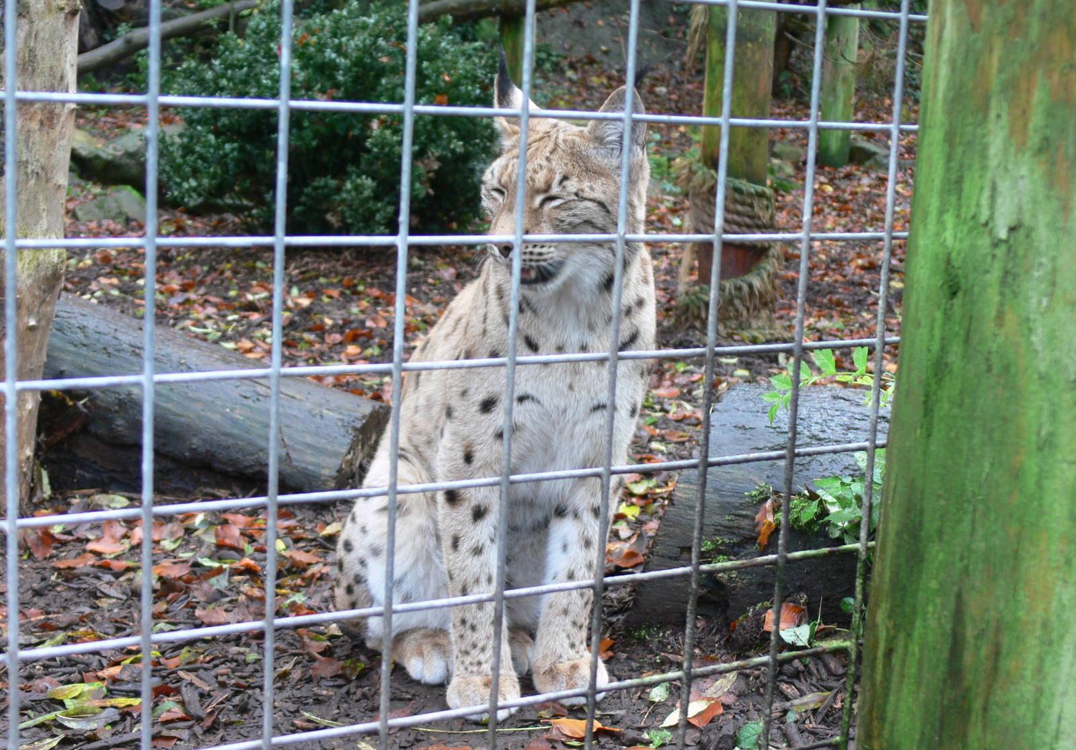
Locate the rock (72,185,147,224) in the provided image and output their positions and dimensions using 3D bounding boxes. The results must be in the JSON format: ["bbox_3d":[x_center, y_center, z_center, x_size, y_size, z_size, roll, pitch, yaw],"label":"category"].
[{"bbox_3d":[-1.702,-0.676,6.300,0.280,0.140,0.200,3,12,0],"label":"rock"}]

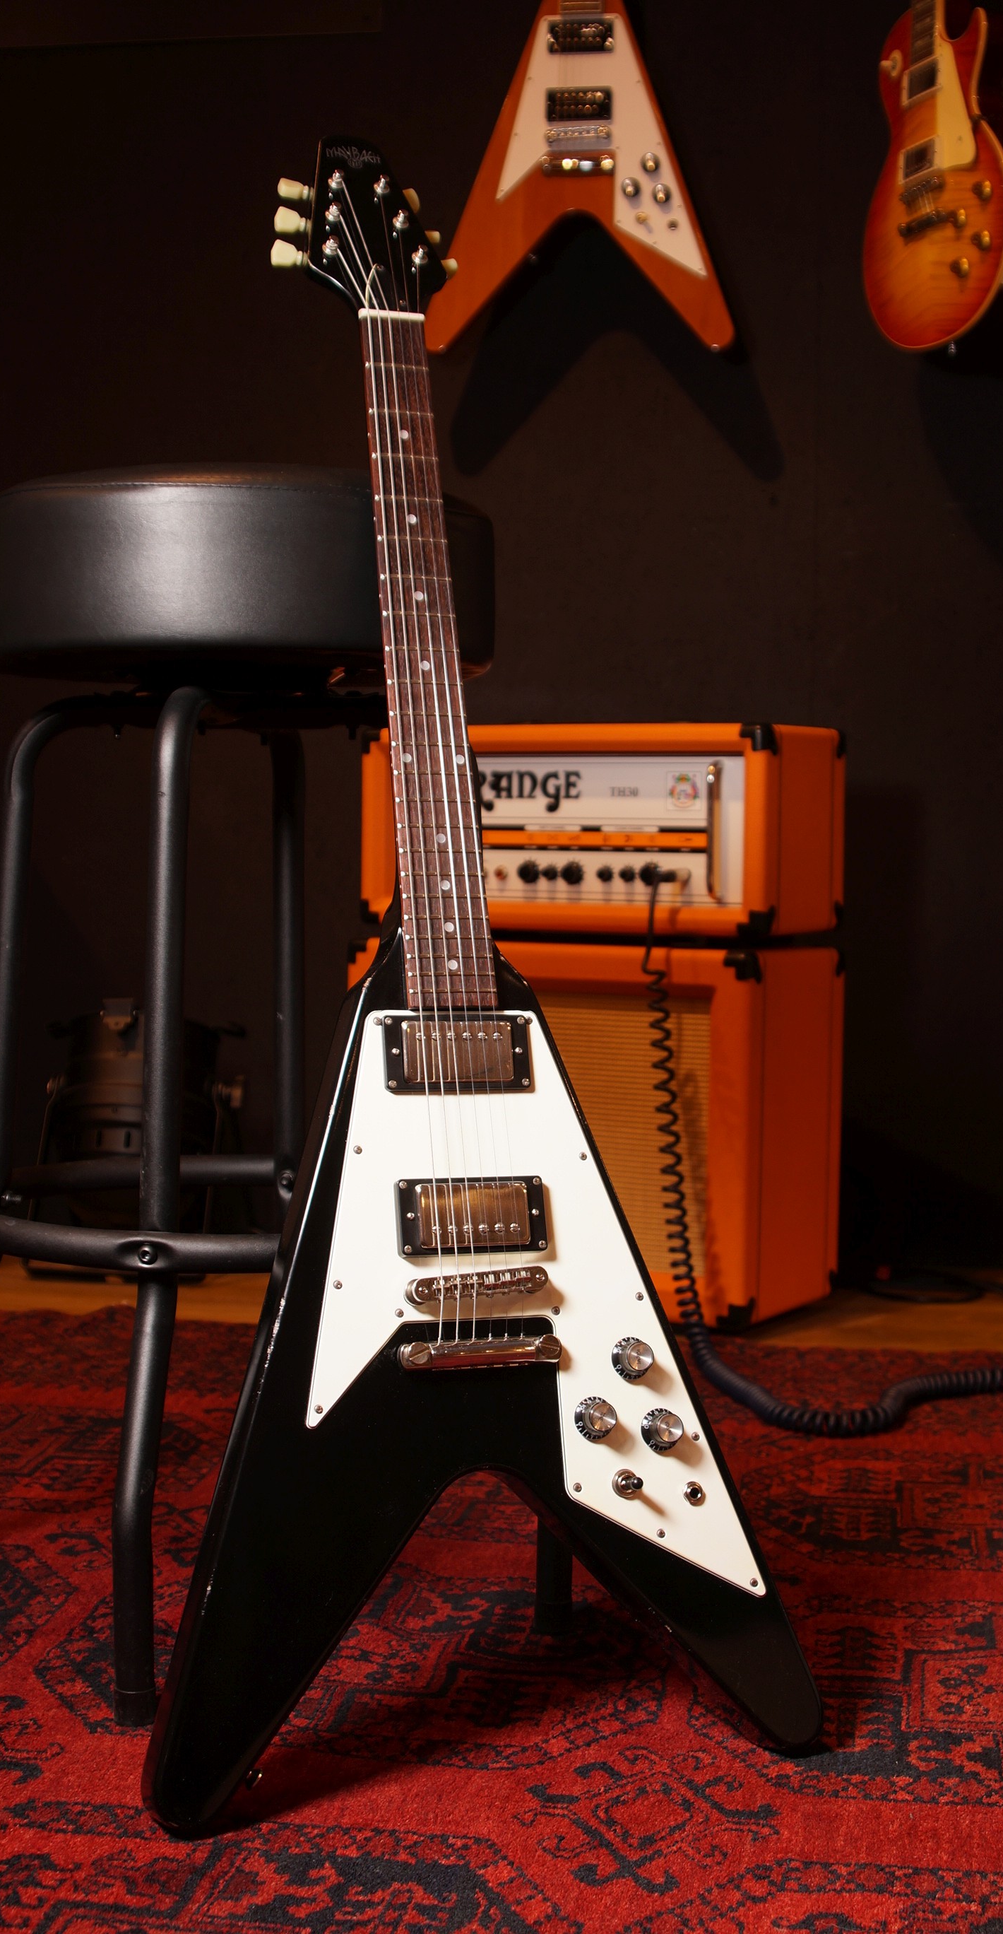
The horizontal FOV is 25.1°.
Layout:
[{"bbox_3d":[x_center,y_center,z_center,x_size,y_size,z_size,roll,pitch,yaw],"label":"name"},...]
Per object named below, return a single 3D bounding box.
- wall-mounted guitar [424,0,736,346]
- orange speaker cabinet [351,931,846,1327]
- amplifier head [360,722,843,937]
[{"bbox_3d":[0.108,-1.355,3.030,0.410,1.080,0.080,0,-4,7],"label":"wall-mounted guitar"},{"bbox_3d":[0.115,0.182,2.811,0.547,0.445,0.285,2,3,29],"label":"orange speaker cabinet"},{"bbox_3d":[0.121,-0.163,2.760,0.547,0.252,0.232,2,3,29],"label":"amplifier head"}]

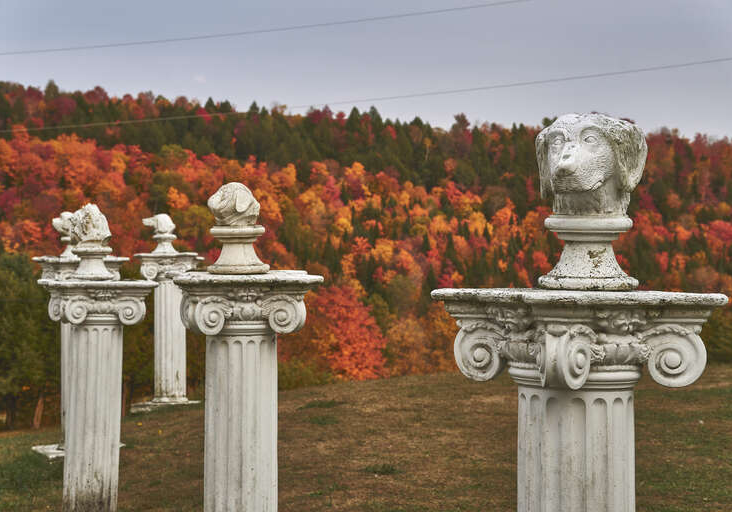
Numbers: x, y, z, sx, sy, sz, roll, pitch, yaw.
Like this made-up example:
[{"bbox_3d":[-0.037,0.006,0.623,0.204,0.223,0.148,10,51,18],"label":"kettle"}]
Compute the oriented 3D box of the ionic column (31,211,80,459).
[{"bbox_3d":[-2.240,0.610,14.070,0.640,1.910,0.640,0,1,-37],"label":"ionic column"}]

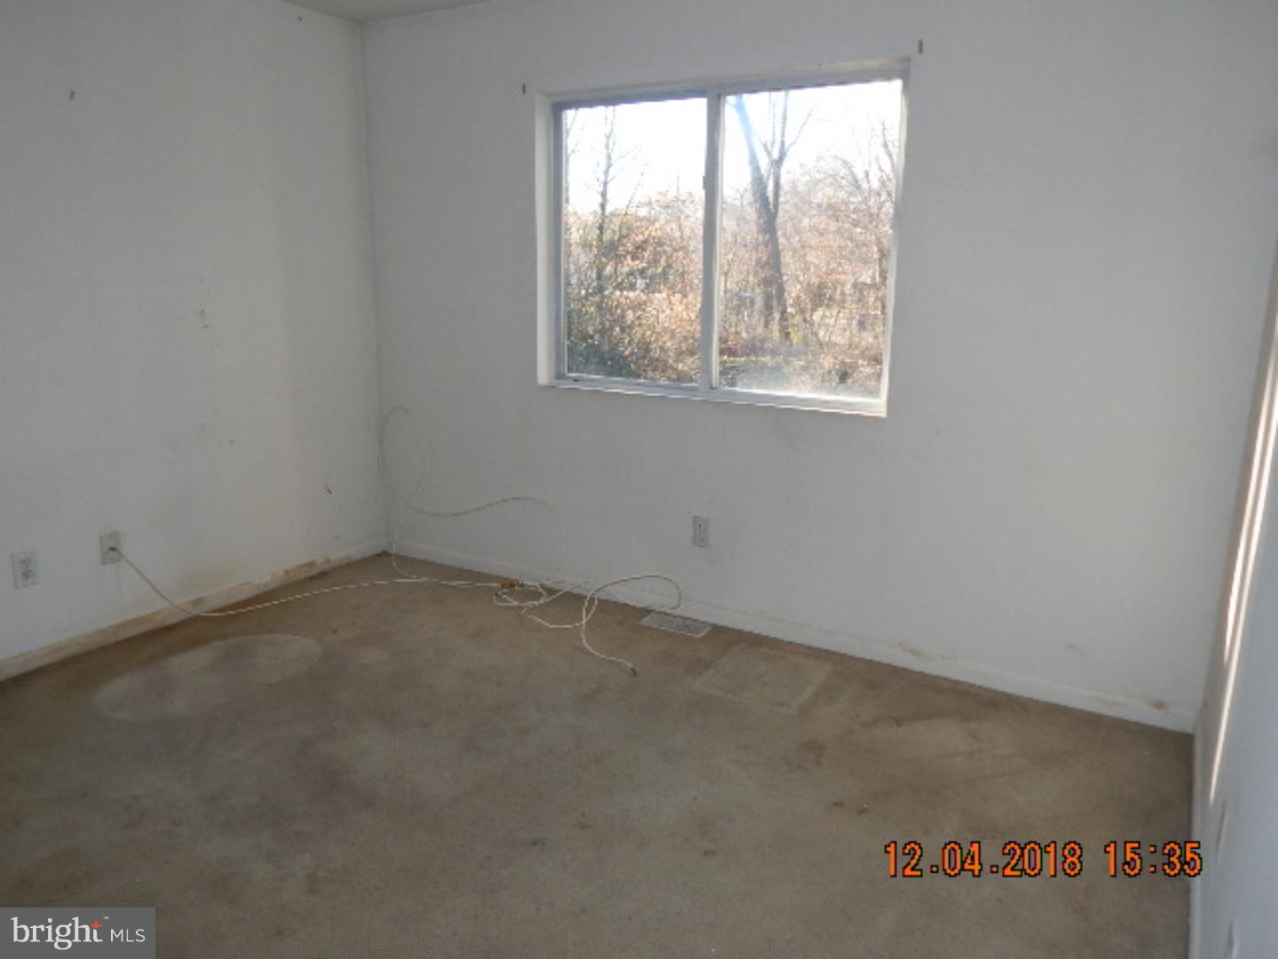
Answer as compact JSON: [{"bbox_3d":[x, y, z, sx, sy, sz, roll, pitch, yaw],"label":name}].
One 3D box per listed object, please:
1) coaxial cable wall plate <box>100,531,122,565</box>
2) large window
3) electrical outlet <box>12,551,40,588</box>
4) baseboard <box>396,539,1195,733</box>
[{"bbox_3d":[-1.923,0.249,3.367,0.010,0.117,0.073,8,15,30],"label":"coaxial cable wall plate"},{"bbox_3d":[0.268,-0.888,3.497,1.477,1.148,0.099,8,15,30],"label":"large window"},{"bbox_3d":[-2.097,0.305,3.157,0.014,0.118,0.074,8,15,30],"label":"electrical outlet"},{"bbox_3d":[0.243,0.539,3.720,3.455,0.077,0.018,8,15,30],"label":"baseboard"}]

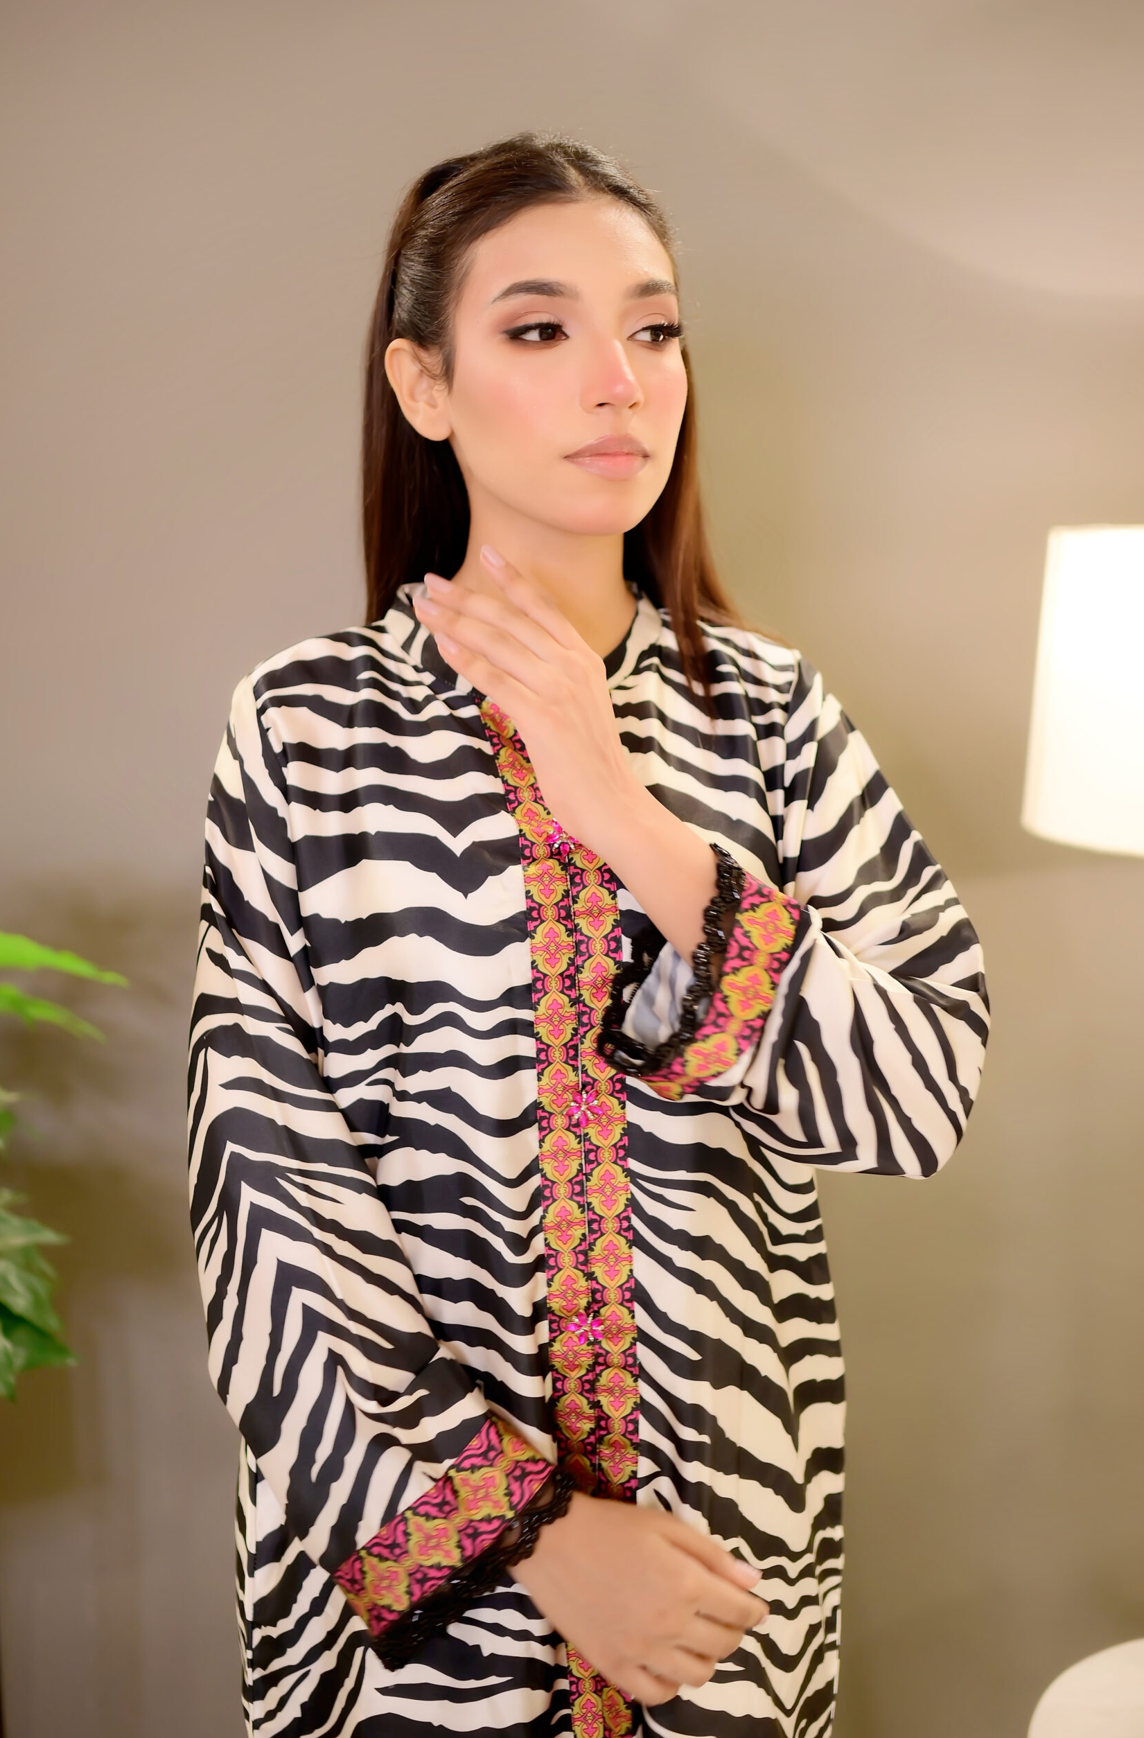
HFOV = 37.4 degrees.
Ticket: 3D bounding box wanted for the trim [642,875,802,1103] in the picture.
[{"bbox_3d":[0.079,0.064,0.935,0.045,0.128,0.066,26,0,-36],"label":"trim"}]

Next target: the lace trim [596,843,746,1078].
[{"bbox_3d":[0.055,0.050,0.915,0.032,0.132,0.066,26,0,-36],"label":"lace trim"}]

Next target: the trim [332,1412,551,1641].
[{"bbox_3d":[-0.074,0.382,0.985,0.134,0.045,0.062,-47,-4,-18],"label":"trim"}]

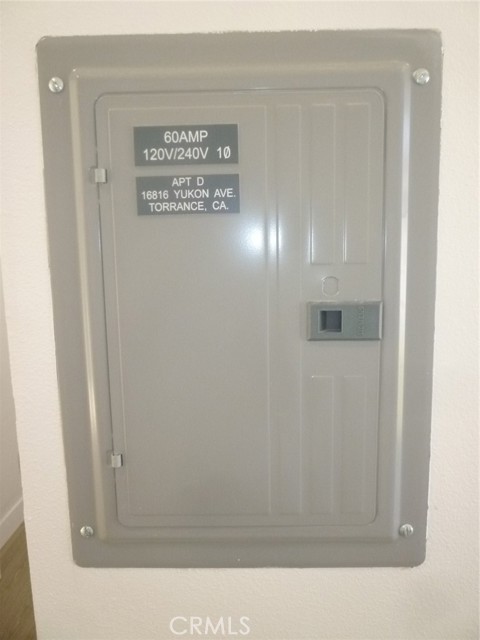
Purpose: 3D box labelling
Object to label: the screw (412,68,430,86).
[{"bbox_3d":[0.173,-0.233,0.513,0.015,0.015,0.005,-1,9,1],"label":"screw"}]

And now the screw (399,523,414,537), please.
[{"bbox_3d":[0.181,0.229,0.584,0.015,0.015,0.005,-1,9,1],"label":"screw"}]

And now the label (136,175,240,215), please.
[{"bbox_3d":[-0.051,-0.124,0.529,0.102,0.037,0.002,-1,9,1],"label":"label"}]

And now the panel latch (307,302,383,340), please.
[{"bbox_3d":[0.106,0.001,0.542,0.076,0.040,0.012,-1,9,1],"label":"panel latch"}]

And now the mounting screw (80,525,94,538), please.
[{"bbox_3d":[-0.169,0.233,0.591,0.015,0.015,0.005,-1,9,1],"label":"mounting screw"}]

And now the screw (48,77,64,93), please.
[{"bbox_3d":[-0.178,-0.228,0.520,0.015,0.015,0.005,-1,9,1],"label":"screw"}]

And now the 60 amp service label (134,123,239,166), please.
[{"bbox_3d":[-0.052,-0.170,0.522,0.102,0.037,0.002,-1,9,1],"label":"60 amp service label"}]

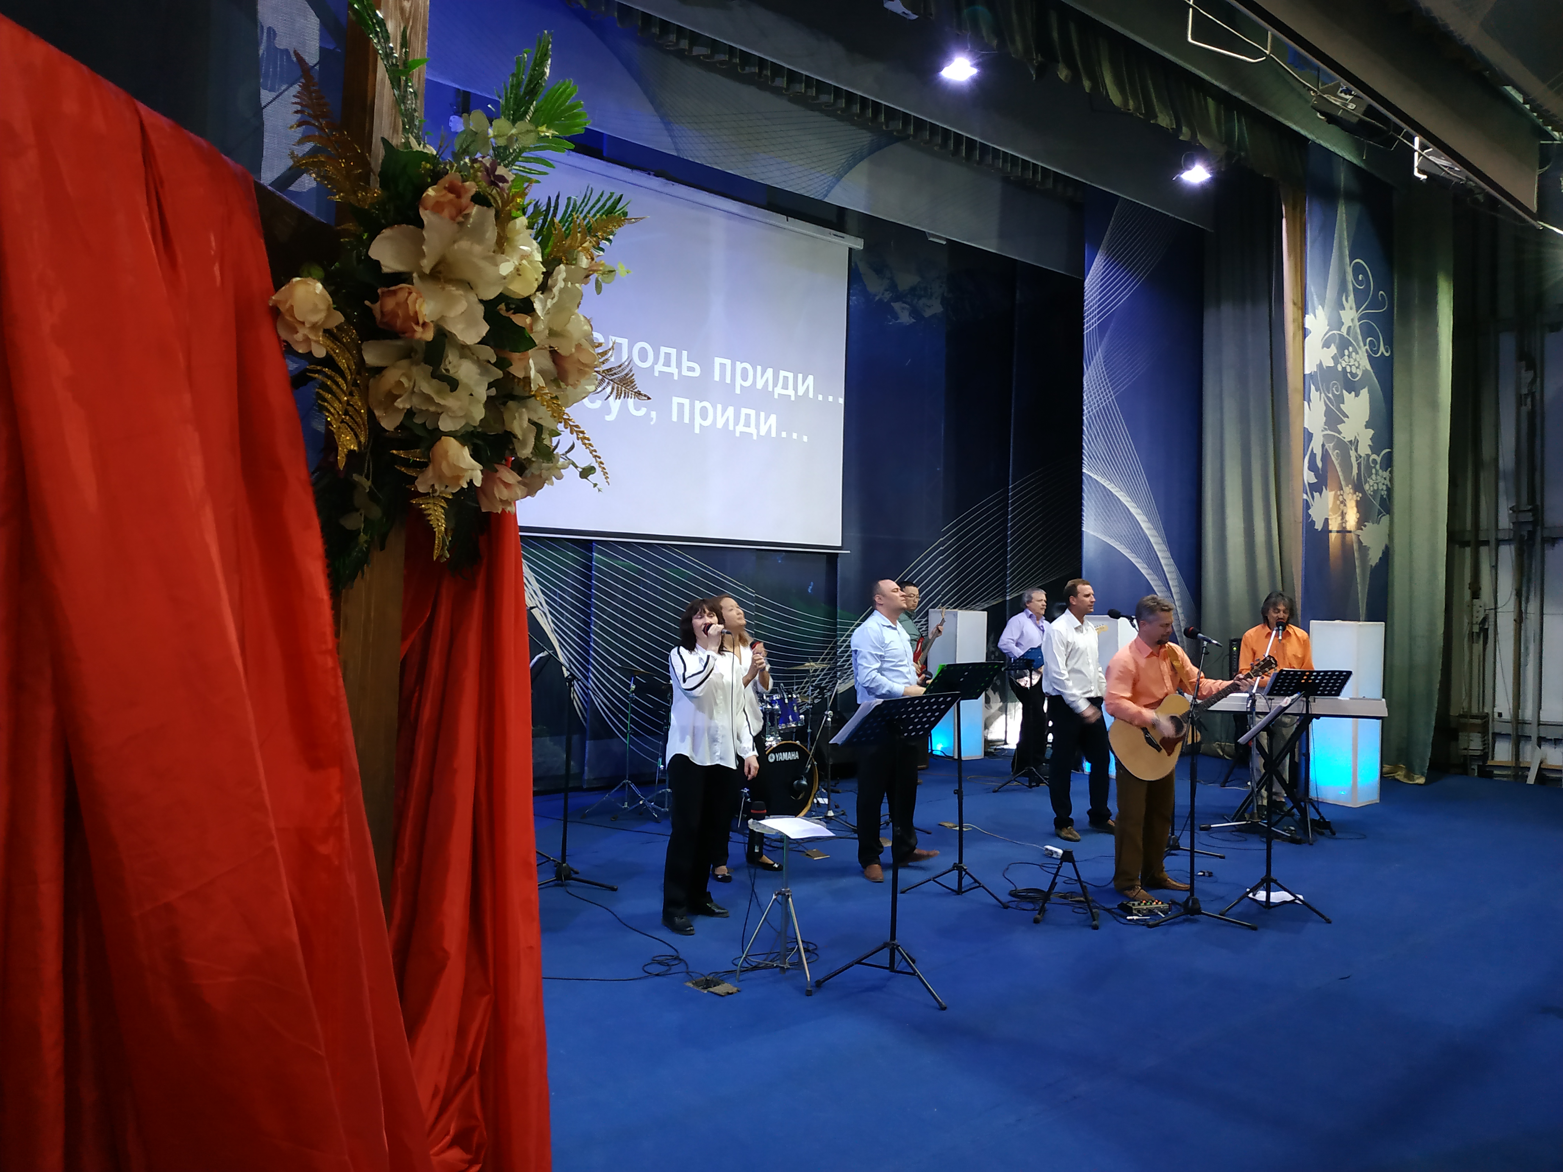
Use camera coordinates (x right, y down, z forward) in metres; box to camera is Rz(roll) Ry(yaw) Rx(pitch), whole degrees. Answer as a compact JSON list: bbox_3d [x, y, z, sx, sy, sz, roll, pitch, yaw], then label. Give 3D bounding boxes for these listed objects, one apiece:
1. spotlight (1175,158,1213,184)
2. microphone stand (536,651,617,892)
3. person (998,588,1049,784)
[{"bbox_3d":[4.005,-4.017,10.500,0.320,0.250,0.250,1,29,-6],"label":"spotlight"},{"bbox_3d":[-1.275,0.977,6.236,0.700,1.400,0.600,1,-1,41],"label":"microphone stand"},{"bbox_3d":[2.289,0.912,10.107,0.550,1.760,0.360,2,-1,-38],"label":"person"}]

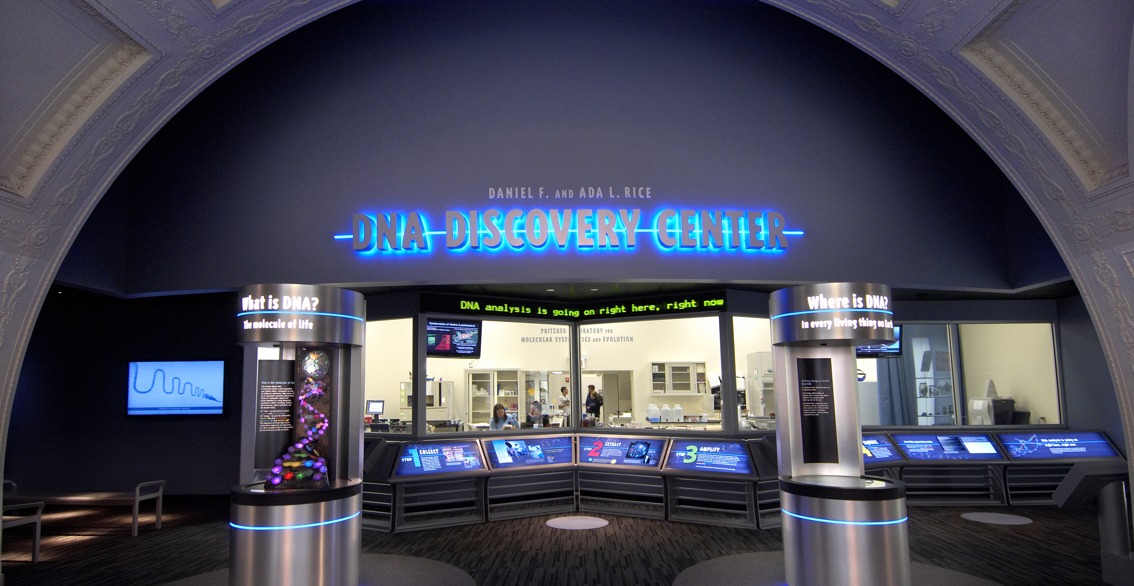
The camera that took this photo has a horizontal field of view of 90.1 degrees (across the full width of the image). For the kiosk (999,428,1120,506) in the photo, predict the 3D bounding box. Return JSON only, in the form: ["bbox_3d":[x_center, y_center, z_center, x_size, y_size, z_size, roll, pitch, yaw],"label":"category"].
[{"bbox_3d":[6.847,2.431,7.975,1.580,0.950,0.500,0,-9,-3],"label":"kiosk"}]

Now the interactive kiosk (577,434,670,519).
[{"bbox_3d":[0.717,2.461,7.758,1.290,1.000,0.500,-4,-7,27],"label":"interactive kiosk"}]

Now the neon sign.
[{"bbox_3d":[0.038,-0.782,7.136,5.764,0.535,0.220,-1,-6,0],"label":"neon sign"}]

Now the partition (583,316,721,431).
[{"bbox_3d":[1.134,1.170,8.071,2.081,1.547,0.050,-4,-7,26],"label":"partition"}]

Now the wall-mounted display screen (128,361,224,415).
[{"bbox_3d":[-5.770,1.403,8.392,1.390,0.785,0.100,0,-9,1],"label":"wall-mounted display screen"}]

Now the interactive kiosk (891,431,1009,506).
[{"bbox_3d":[5.437,2.471,8.087,1.360,1.000,0.500,-1,-7,2],"label":"interactive kiosk"}]

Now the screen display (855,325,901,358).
[{"bbox_3d":[4.685,0.743,8.650,0.820,0.500,0.100,-1,-9,0],"label":"screen display"}]

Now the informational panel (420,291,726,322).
[{"bbox_3d":[0.093,0.201,8.050,4.100,0.290,1.100,-1,-9,1],"label":"informational panel"}]

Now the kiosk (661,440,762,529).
[{"bbox_3d":[1.836,2.329,7.025,1.170,0.950,0.520,-6,-10,28],"label":"kiosk"}]

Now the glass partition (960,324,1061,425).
[{"bbox_3d":[6.757,1.233,8.639,1.419,1.530,0.050,-1,-7,1],"label":"glass partition"}]

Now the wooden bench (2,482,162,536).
[{"bbox_3d":[-5.873,2.573,6.810,1.800,0.580,0.450,-1,-9,0],"label":"wooden bench"}]

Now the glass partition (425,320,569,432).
[{"bbox_3d":[-0.917,1.160,7.968,2.160,1.540,0.060,4,-10,-26],"label":"glass partition"}]

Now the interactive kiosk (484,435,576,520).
[{"bbox_3d":[-0.451,2.477,7.783,1.290,1.000,0.500,3,-7,-27],"label":"interactive kiosk"}]

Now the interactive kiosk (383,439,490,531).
[{"bbox_3d":[-1.631,2.367,7.036,1.200,0.950,0.520,4,-10,-26],"label":"interactive kiosk"}]

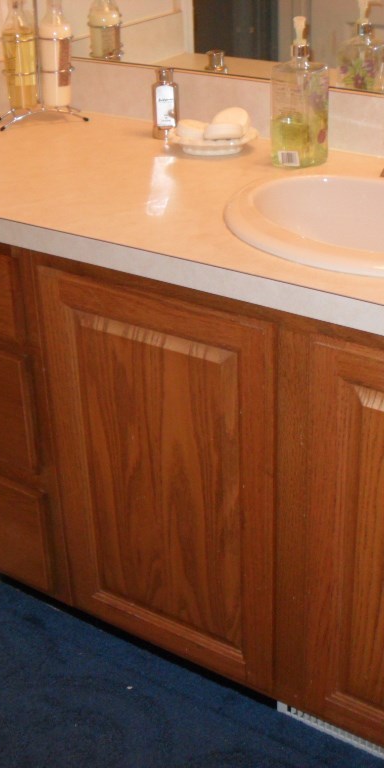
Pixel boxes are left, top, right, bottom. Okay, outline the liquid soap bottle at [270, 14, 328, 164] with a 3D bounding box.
[{"bbox_3d":[0.174,-0.470,1.672,0.065,0.230,0.063,17,34,30],"label":"liquid soap bottle"}]

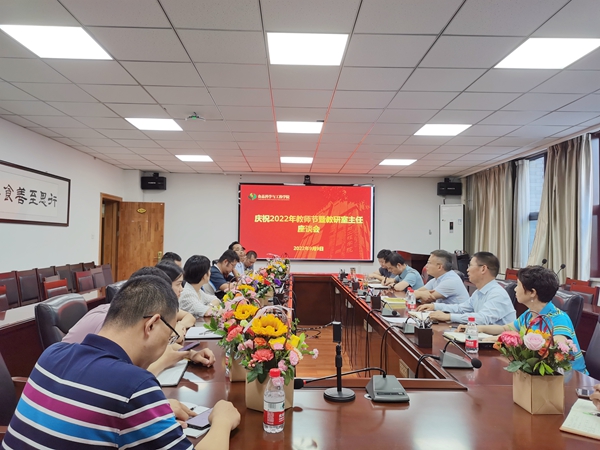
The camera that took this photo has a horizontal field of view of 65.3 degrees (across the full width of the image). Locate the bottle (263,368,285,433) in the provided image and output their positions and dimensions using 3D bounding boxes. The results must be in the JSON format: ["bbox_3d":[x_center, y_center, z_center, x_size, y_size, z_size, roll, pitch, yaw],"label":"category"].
[{"bbox_3d":[-0.076,0.524,1.410,0.063,0.181,0.063,1,-2,-1],"label":"bottle"}]

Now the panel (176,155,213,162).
[{"bbox_3d":[-1.850,-1.176,8.223,0.590,0.040,0.590,1,-2,-1],"label":"panel"}]

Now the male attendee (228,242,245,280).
[{"bbox_3d":[-0.681,0.841,5.462,0.620,1.271,0.500,0,-2,17],"label":"male attendee"}]

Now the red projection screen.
[{"bbox_3d":[0.146,-0.041,9.902,2.864,1.628,0.080,1,-2,-1],"label":"red projection screen"}]

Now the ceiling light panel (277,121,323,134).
[{"bbox_3d":[0.003,-1.226,5.872,0.600,0.040,0.600,1,-2,-1],"label":"ceiling light panel"}]

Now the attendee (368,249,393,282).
[{"bbox_3d":[1.230,0.951,6.500,0.640,1.207,0.520,1,-2,-1],"label":"attendee"}]

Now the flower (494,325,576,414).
[{"bbox_3d":[0.786,0.467,1.562,0.250,0.287,0.210,1,-2,-1],"label":"flower"}]

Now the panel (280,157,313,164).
[{"bbox_3d":[-0.051,-1.150,8.260,0.590,0.040,0.590,1,-2,-1],"label":"panel"}]

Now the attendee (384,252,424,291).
[{"bbox_3d":[1.089,0.891,5.147,0.620,1.197,0.500,1,-2,-1],"label":"attendee"}]

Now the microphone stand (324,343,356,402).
[{"bbox_3d":[0.149,0.530,1.709,0.116,0.195,0.116,1,-2,-1],"label":"microphone stand"}]

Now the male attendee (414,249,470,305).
[{"bbox_3d":[1.314,0.865,4.453,0.640,1.242,0.540,1,-2,6],"label":"male attendee"}]

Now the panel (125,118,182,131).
[{"bbox_3d":[-1.797,-1.250,5.834,0.600,0.040,0.600,1,-2,-1],"label":"panel"}]

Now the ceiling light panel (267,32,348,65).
[{"bbox_3d":[0.049,-1.310,3.464,0.590,0.040,0.590,1,-2,-1],"label":"ceiling light panel"}]

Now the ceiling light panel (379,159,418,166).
[{"bbox_3d":[1.750,-1.120,8.308,0.600,0.040,0.600,1,-2,-1],"label":"ceiling light panel"}]

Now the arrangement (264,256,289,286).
[{"bbox_3d":[-0.278,0.563,5.780,0.321,0.348,0.300,1,-2,-1],"label":"arrangement"}]

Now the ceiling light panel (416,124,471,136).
[{"bbox_3d":[1.802,-1.201,5.910,0.600,0.040,0.600,1,-2,-1],"label":"ceiling light panel"}]

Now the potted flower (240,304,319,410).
[{"bbox_3d":[-0.071,0.436,1.550,0.254,0.325,0.225,1,-2,-1],"label":"potted flower"}]

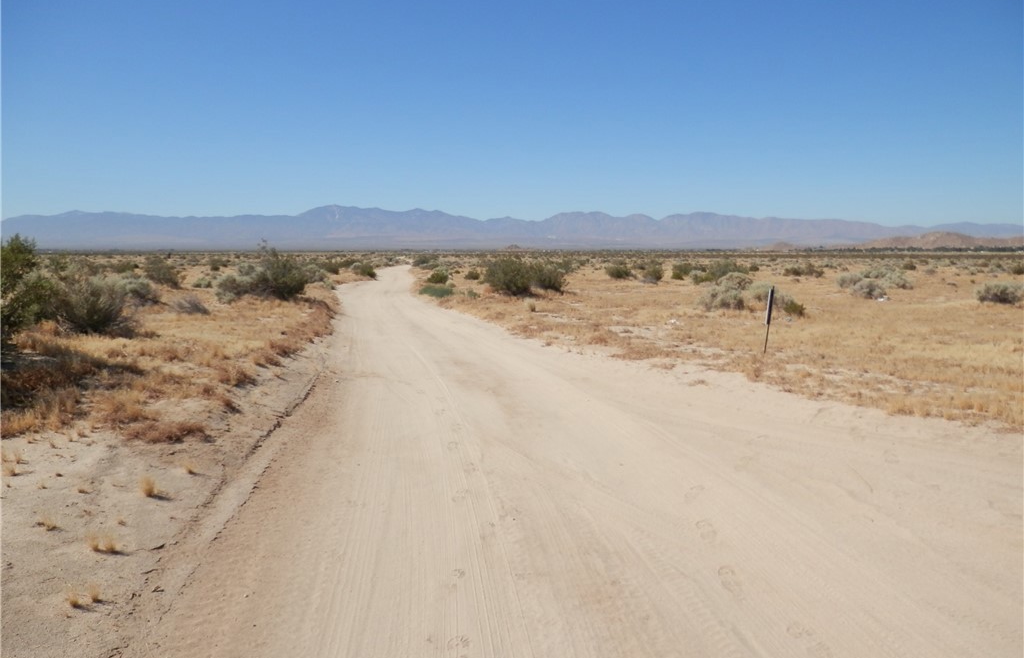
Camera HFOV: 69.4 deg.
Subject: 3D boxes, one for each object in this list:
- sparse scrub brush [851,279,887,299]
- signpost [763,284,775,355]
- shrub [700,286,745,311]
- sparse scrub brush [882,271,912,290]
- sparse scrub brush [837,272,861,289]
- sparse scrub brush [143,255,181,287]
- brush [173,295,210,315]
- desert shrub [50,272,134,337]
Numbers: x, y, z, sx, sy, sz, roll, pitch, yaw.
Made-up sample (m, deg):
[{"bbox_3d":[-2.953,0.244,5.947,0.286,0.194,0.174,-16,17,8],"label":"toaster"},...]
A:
[{"bbox_3d":[12.030,-1.331,24.884,1.062,0.601,0.977,3,7,26],"label":"sparse scrub brush"},{"bbox_3d":[3.716,-0.134,10.672,0.070,0.978,0.200,6,8,11],"label":"signpost"},{"bbox_3d":[5.306,-0.789,18.516,1.109,0.600,0.981,2,6,16],"label":"shrub"},{"bbox_3d":[16.107,-2.030,30.818,1.147,0.730,1.055,3,7,27],"label":"sparse scrub brush"},{"bbox_3d":[13.993,-2.077,30.626,0.981,0.606,0.923,3,7,24],"label":"sparse scrub brush"},{"bbox_3d":[-15.204,-2.473,32.096,1.494,1.340,1.375,-3,7,-25],"label":"sparse scrub brush"},{"bbox_3d":[-7.141,-0.542,16.454,0.777,0.405,0.652,-3,7,-23],"label":"brush"},{"bbox_3d":[-7.235,-0.444,12.666,1.226,1.009,1.075,-3,7,-30],"label":"desert shrub"}]

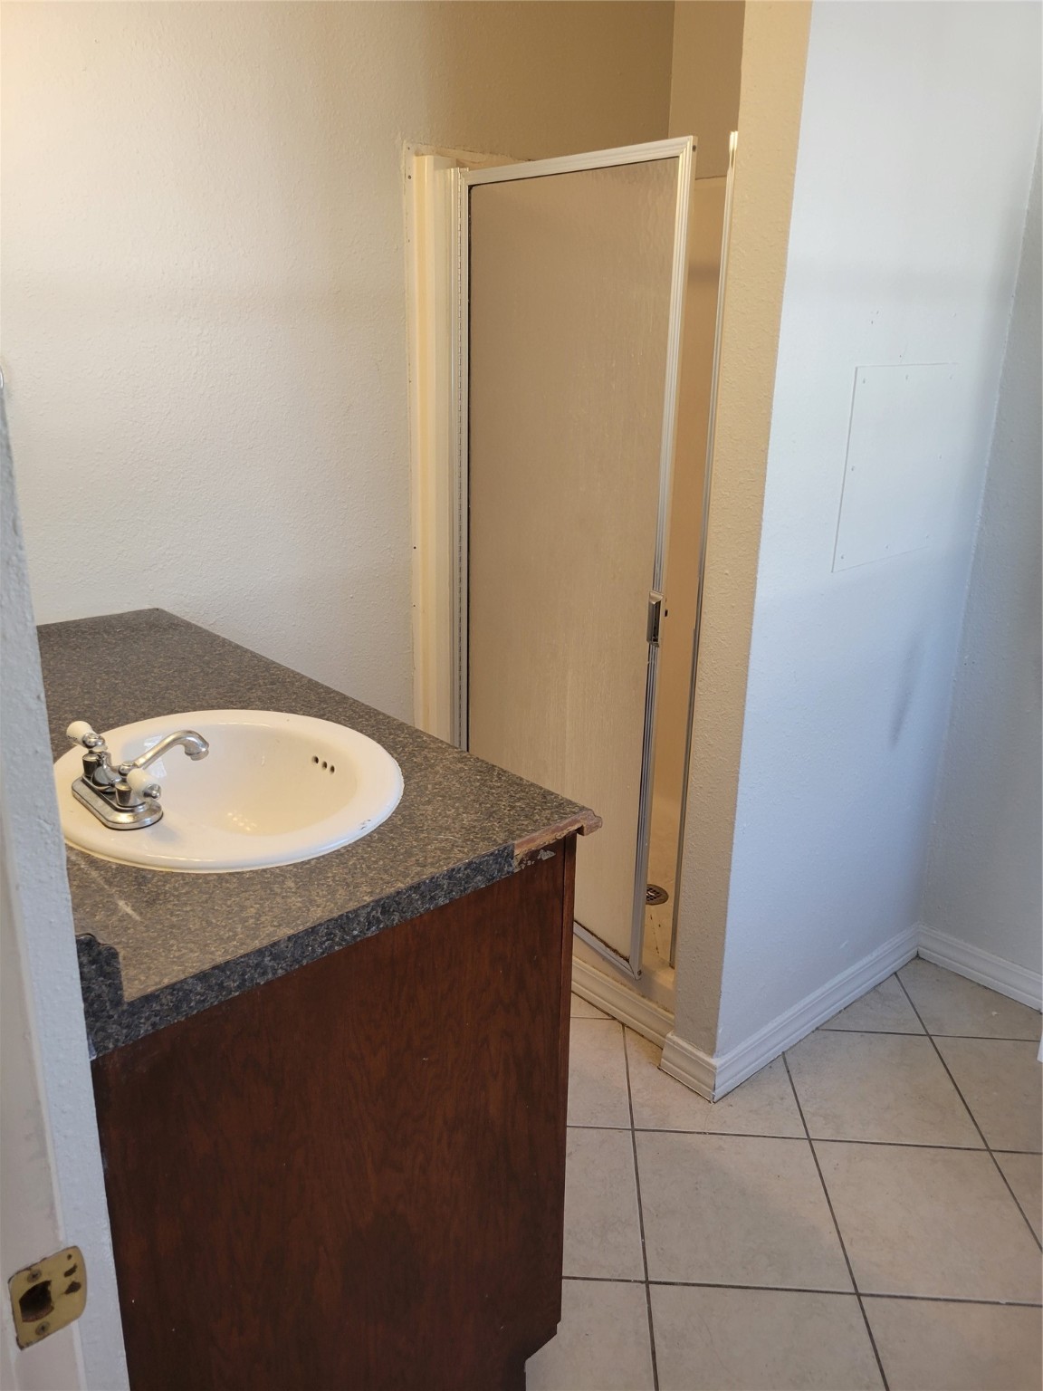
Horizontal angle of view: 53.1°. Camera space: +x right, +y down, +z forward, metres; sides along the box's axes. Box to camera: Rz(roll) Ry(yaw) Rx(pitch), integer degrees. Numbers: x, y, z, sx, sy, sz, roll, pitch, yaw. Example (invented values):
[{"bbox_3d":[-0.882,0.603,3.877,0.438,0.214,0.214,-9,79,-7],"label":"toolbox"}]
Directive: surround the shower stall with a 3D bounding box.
[{"bbox_3d":[0.346,-0.298,2.479,0.863,1.798,0.906,-15,25,-39],"label":"shower stall"}]

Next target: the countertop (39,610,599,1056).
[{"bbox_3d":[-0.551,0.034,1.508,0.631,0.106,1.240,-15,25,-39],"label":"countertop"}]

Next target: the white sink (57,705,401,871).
[{"bbox_3d":[-0.379,0.173,1.358,0.415,0.171,0.506,-15,25,-39],"label":"white sink"}]

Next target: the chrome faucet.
[{"bbox_3d":[-0.445,0.077,1.246,0.157,0.093,0.196,-15,25,-39],"label":"chrome faucet"}]

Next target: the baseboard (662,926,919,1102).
[{"bbox_3d":[0.640,0.661,2.377,0.811,0.109,0.138,-15,25,-39],"label":"baseboard"}]

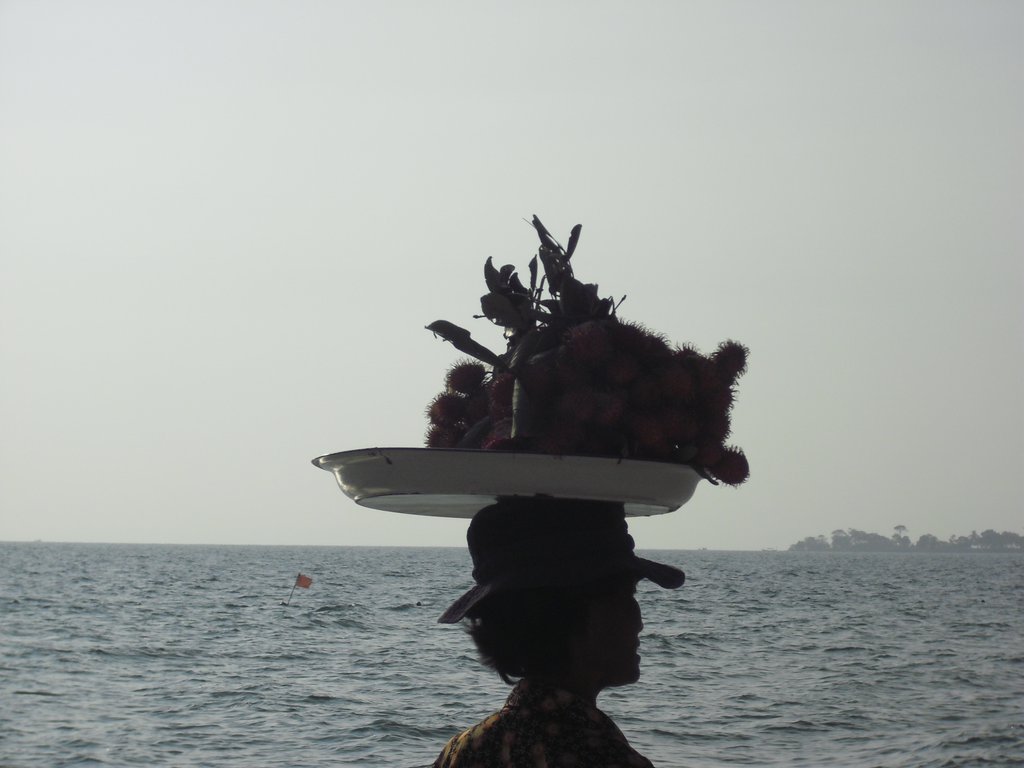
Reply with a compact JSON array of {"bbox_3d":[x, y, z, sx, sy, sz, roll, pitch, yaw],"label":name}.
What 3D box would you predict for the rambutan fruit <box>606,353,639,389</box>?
[{"bbox_3d":[0.137,-0.017,4.130,0.044,0.044,0.044,1,-3,0],"label":"rambutan fruit"}]

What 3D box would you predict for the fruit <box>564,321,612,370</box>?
[{"bbox_3d":[0.095,-0.048,4.140,0.059,0.062,0.055,1,-3,0],"label":"fruit"}]

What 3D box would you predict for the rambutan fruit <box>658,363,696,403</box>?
[{"bbox_3d":[0.198,-0.002,4.000,0.047,0.049,0.048,1,-3,0],"label":"rambutan fruit"}]

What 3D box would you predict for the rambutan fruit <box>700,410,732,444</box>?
[{"bbox_3d":[0.253,0.055,4.200,0.042,0.043,0.043,1,-3,0],"label":"rambutan fruit"}]

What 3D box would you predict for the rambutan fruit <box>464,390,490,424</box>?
[{"bbox_3d":[-0.044,0.029,4.130,0.044,0.044,0.044,1,-3,0],"label":"rambutan fruit"}]

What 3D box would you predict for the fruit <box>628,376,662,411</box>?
[{"bbox_3d":[0.165,0.012,4.120,0.042,0.042,0.043,1,-3,0],"label":"fruit"}]

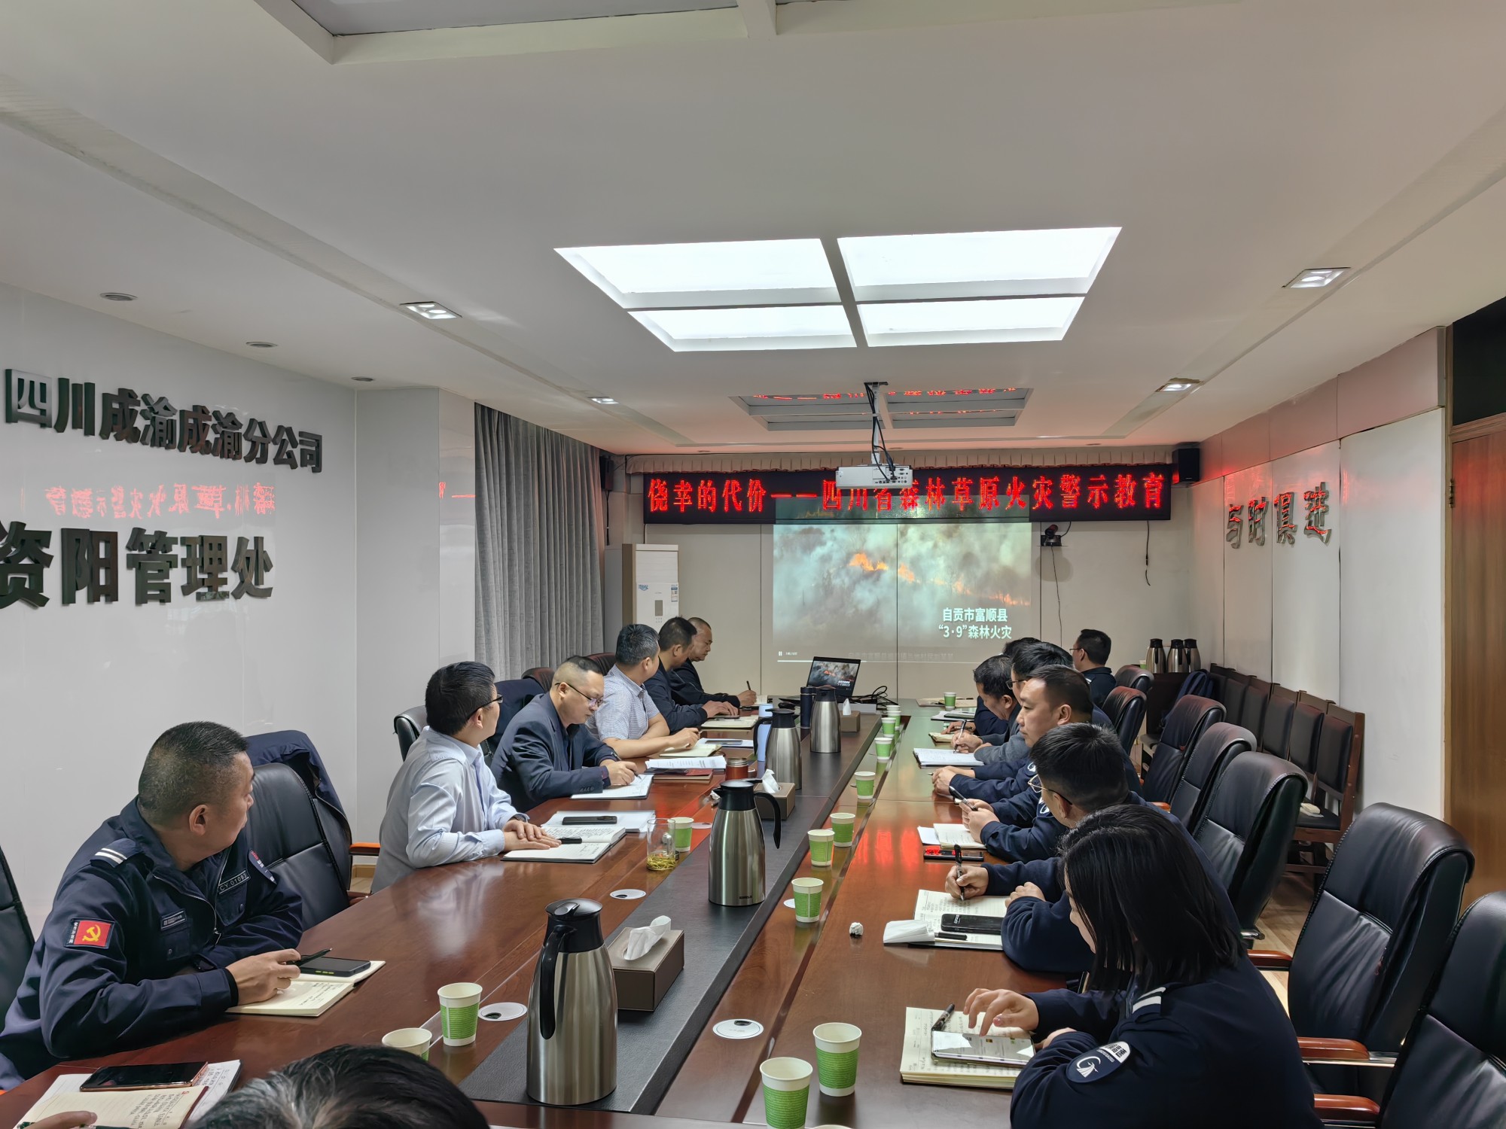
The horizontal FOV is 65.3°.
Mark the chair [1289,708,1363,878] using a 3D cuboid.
[{"bbox_3d":[2.373,1.094,5.226,0.520,0.930,0.430,0,0,9],"label":"chair"}]

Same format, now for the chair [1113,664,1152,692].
[{"bbox_3d":[1.841,1.104,6.541,0.670,1.040,0.620,0,0,7],"label":"chair"}]

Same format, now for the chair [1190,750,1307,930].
[{"bbox_3d":[1.196,1.079,3.431,0.670,1.040,0.620,0,0,5],"label":"chair"}]

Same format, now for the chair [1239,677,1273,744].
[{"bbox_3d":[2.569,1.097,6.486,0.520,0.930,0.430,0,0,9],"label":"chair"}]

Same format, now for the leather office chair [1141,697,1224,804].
[{"bbox_3d":[1.587,1.091,4.941,0.670,1.040,0.620,0,0,2],"label":"leather office chair"}]

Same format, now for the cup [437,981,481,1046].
[{"bbox_3d":[-0.484,0.746,1.948,0.075,0.085,0.075,0,0,0],"label":"cup"}]

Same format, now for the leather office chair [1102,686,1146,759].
[{"bbox_3d":[1.489,1.096,5.591,0.670,1.040,0.620,0,0,6],"label":"leather office chair"}]

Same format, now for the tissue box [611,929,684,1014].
[{"bbox_3d":[-0.214,0.755,2.202,0.118,0.070,0.238,0,0,9],"label":"tissue box"}]

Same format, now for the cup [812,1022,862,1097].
[{"bbox_3d":[0.128,0.747,1.768,0.075,0.085,0.075,0,0,0],"label":"cup"}]

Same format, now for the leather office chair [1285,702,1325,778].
[{"bbox_3d":[2.551,1.142,5.878,0.570,0.955,0.470,0,0,10],"label":"leather office chair"}]

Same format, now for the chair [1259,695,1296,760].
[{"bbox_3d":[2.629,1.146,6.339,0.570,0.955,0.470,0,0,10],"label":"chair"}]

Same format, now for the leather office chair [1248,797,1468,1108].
[{"bbox_3d":[1.130,1.072,2.612,0.670,1.040,0.620,0,0,6],"label":"leather office chair"}]

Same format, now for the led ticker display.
[{"bbox_3d":[1.097,-0.514,8.826,3.920,0.396,0.090,0,0,10],"label":"led ticker display"}]

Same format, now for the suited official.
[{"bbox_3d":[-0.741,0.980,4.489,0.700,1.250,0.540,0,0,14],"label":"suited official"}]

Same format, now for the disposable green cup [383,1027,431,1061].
[{"bbox_3d":[-0.513,0.746,1.745,0.075,0.085,0.075,0,0,0],"label":"disposable green cup"}]

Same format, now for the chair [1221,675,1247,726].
[{"bbox_3d":[2.791,1.154,7.292,0.570,0.955,0.470,0,0,10],"label":"chair"}]

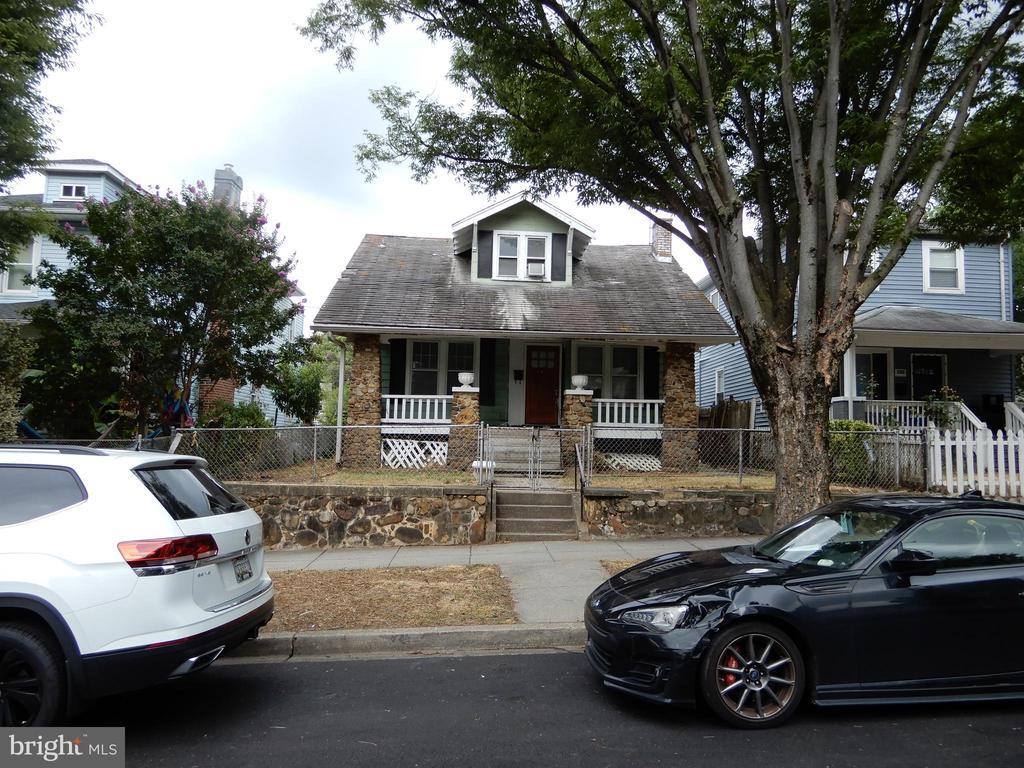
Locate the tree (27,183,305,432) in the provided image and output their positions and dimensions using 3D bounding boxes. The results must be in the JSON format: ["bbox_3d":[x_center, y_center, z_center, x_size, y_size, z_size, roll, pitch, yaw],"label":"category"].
[{"bbox_3d":[-6.593,-1.024,13.549,5.200,5.810,5.000,2,-5,-3],"label":"tree"}]

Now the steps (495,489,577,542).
[{"bbox_3d":[0.331,2.030,10.959,1.205,0.660,1.150,2,-5,-3],"label":"steps"}]

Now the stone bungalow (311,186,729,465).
[{"bbox_3d":[0.031,-0.967,21.305,9.100,6.850,12.000,2,-5,-3],"label":"stone bungalow"}]

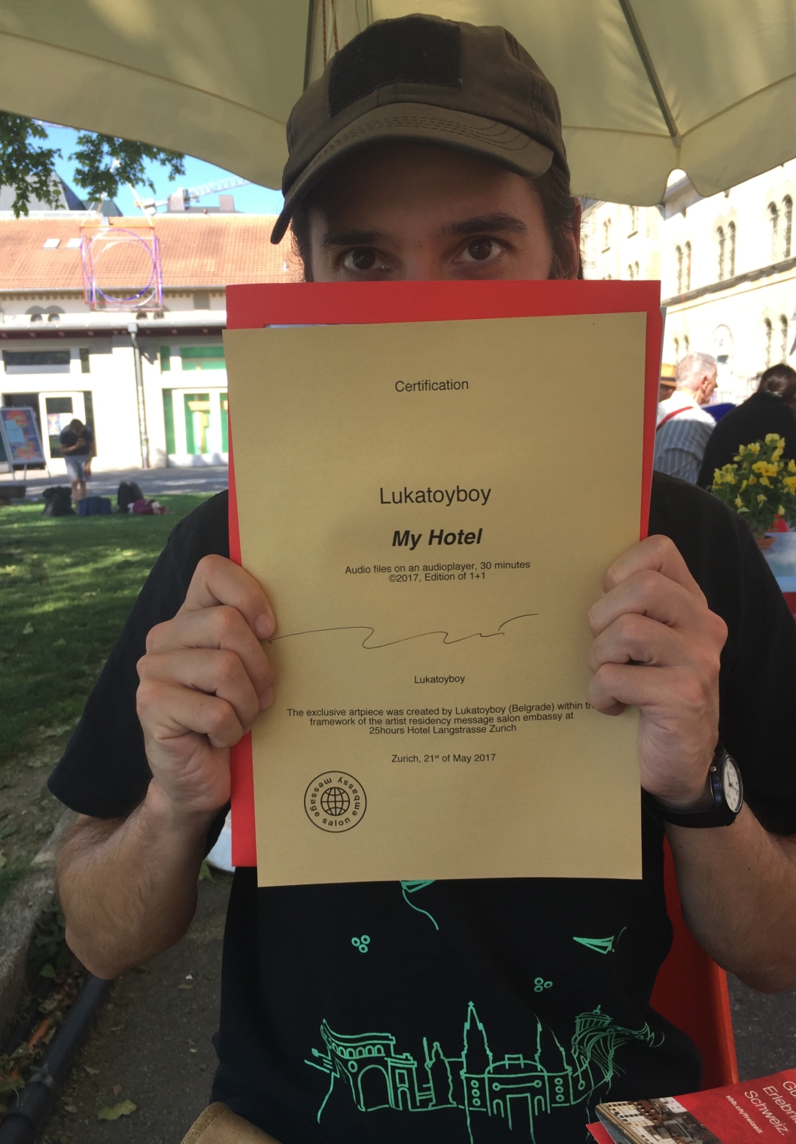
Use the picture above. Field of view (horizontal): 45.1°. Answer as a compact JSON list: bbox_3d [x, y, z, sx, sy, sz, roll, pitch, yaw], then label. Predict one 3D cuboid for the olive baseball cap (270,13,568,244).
[{"bbox_3d":[0.009,-0.266,0.580,0.180,0.130,0.265,-6,11,12],"label":"olive baseball cap"}]

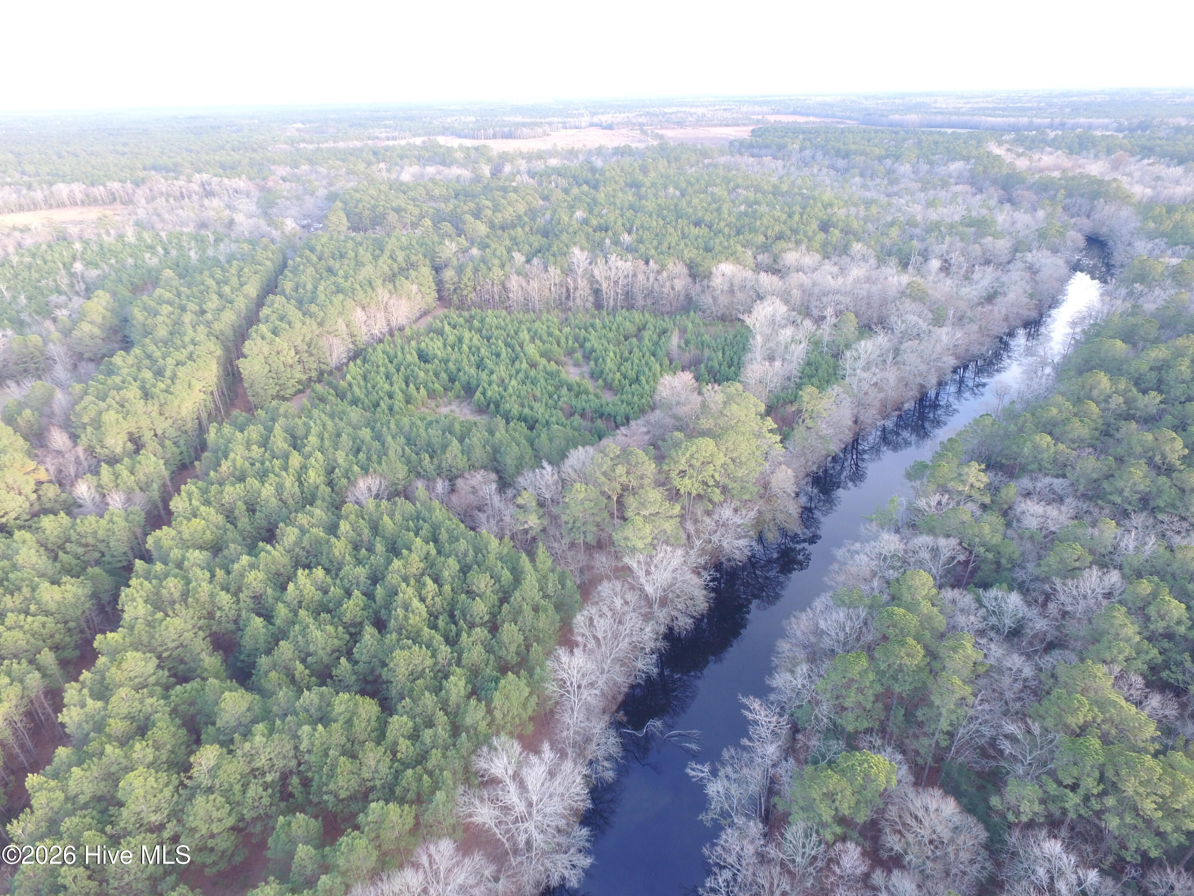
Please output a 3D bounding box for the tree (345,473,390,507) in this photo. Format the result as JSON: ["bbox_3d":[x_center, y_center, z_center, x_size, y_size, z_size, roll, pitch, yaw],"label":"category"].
[{"bbox_3d":[-40.150,10.310,122.110,7.490,12.640,7.490,-1,27,0],"label":"tree"}]

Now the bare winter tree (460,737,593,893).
[{"bbox_3d":[-6.610,35.730,66.010,12.440,16.720,12.440,-1,27,0],"label":"bare winter tree"}]

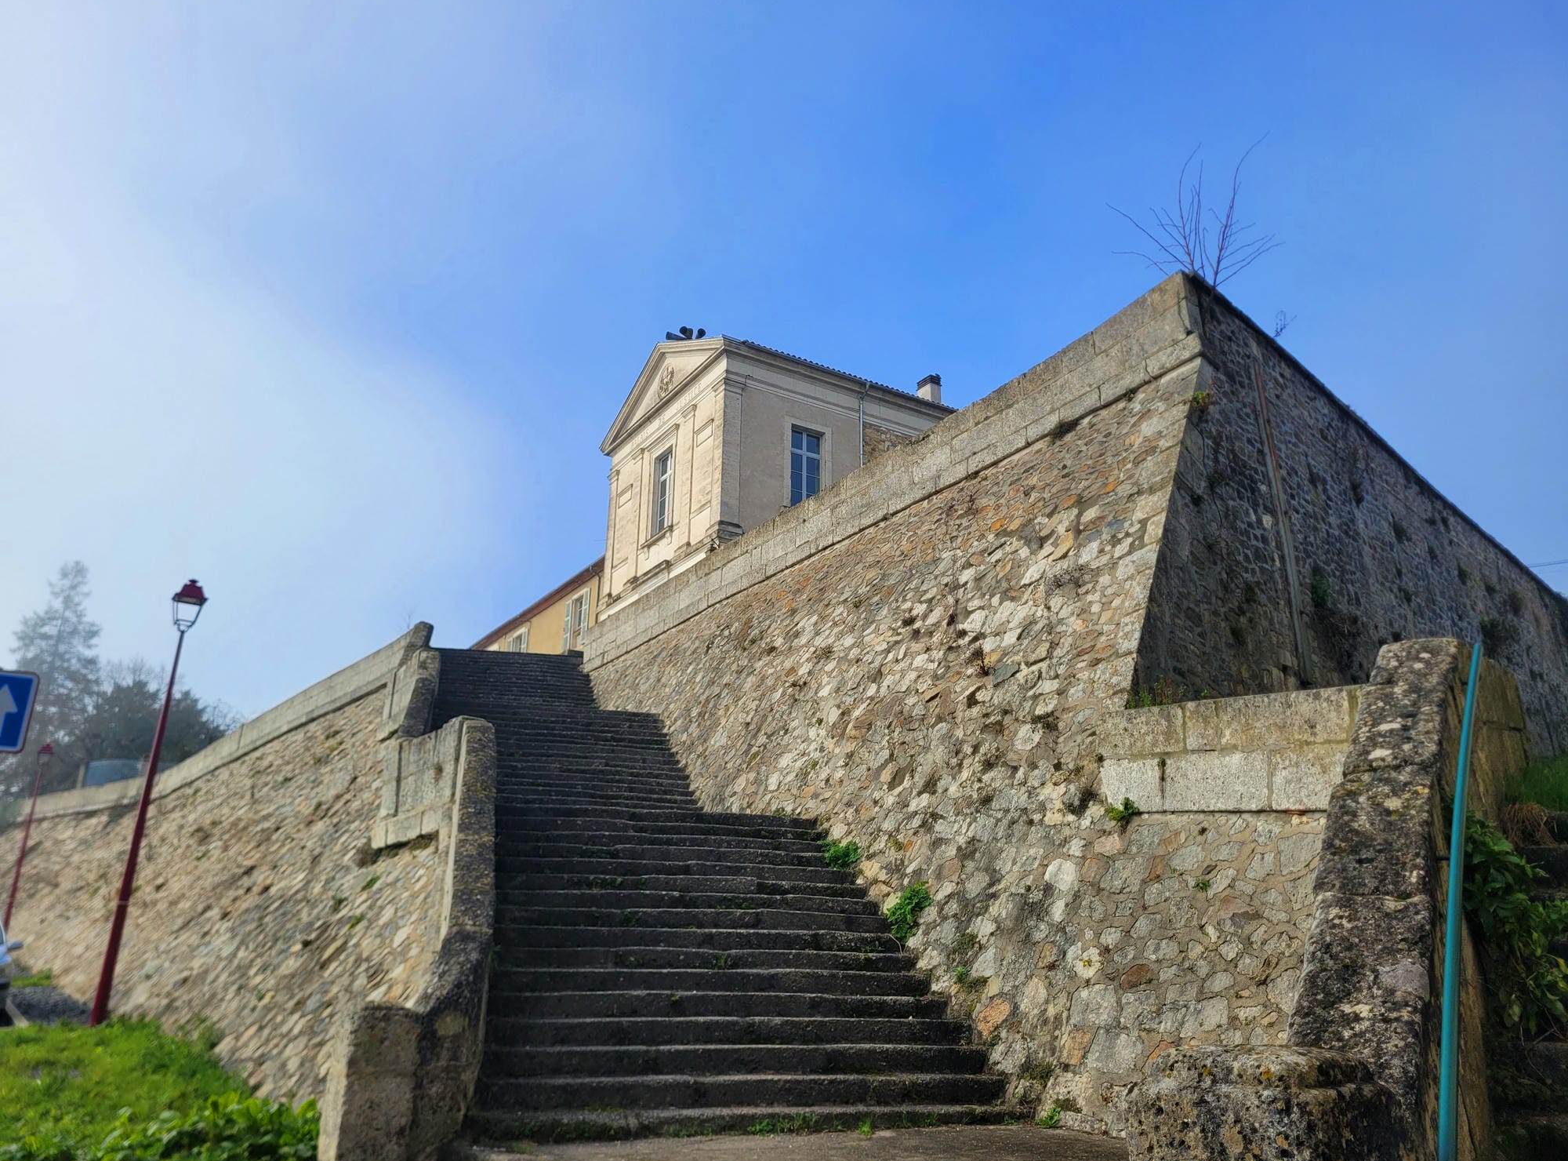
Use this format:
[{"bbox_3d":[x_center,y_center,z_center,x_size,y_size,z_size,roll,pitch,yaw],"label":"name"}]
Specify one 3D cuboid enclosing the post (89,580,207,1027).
[{"bbox_3d":[-8.053,2.643,14.941,0.400,5.680,0.400,15,-25,-32],"label":"post"}]

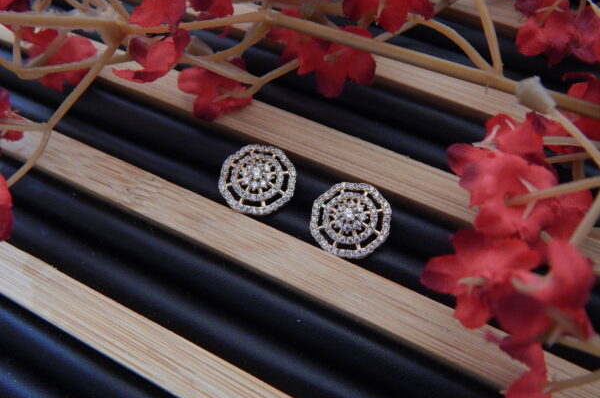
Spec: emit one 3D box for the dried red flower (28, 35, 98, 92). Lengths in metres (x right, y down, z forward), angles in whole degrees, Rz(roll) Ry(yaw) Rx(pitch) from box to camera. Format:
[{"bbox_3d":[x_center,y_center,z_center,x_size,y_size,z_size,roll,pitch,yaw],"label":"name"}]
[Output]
[{"bbox_3d":[-0.053,-0.030,0.132,0.016,0.009,0.013,0,75,-6],"label":"dried red flower"}]

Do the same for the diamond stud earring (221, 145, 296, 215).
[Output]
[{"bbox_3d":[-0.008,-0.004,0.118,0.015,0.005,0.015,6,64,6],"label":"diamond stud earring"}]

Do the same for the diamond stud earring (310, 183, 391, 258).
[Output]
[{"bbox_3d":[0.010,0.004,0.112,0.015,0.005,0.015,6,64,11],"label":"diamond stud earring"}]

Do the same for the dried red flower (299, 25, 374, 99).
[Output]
[{"bbox_3d":[0.008,-0.029,0.124,0.017,0.009,0.015,0,84,-3],"label":"dried red flower"}]

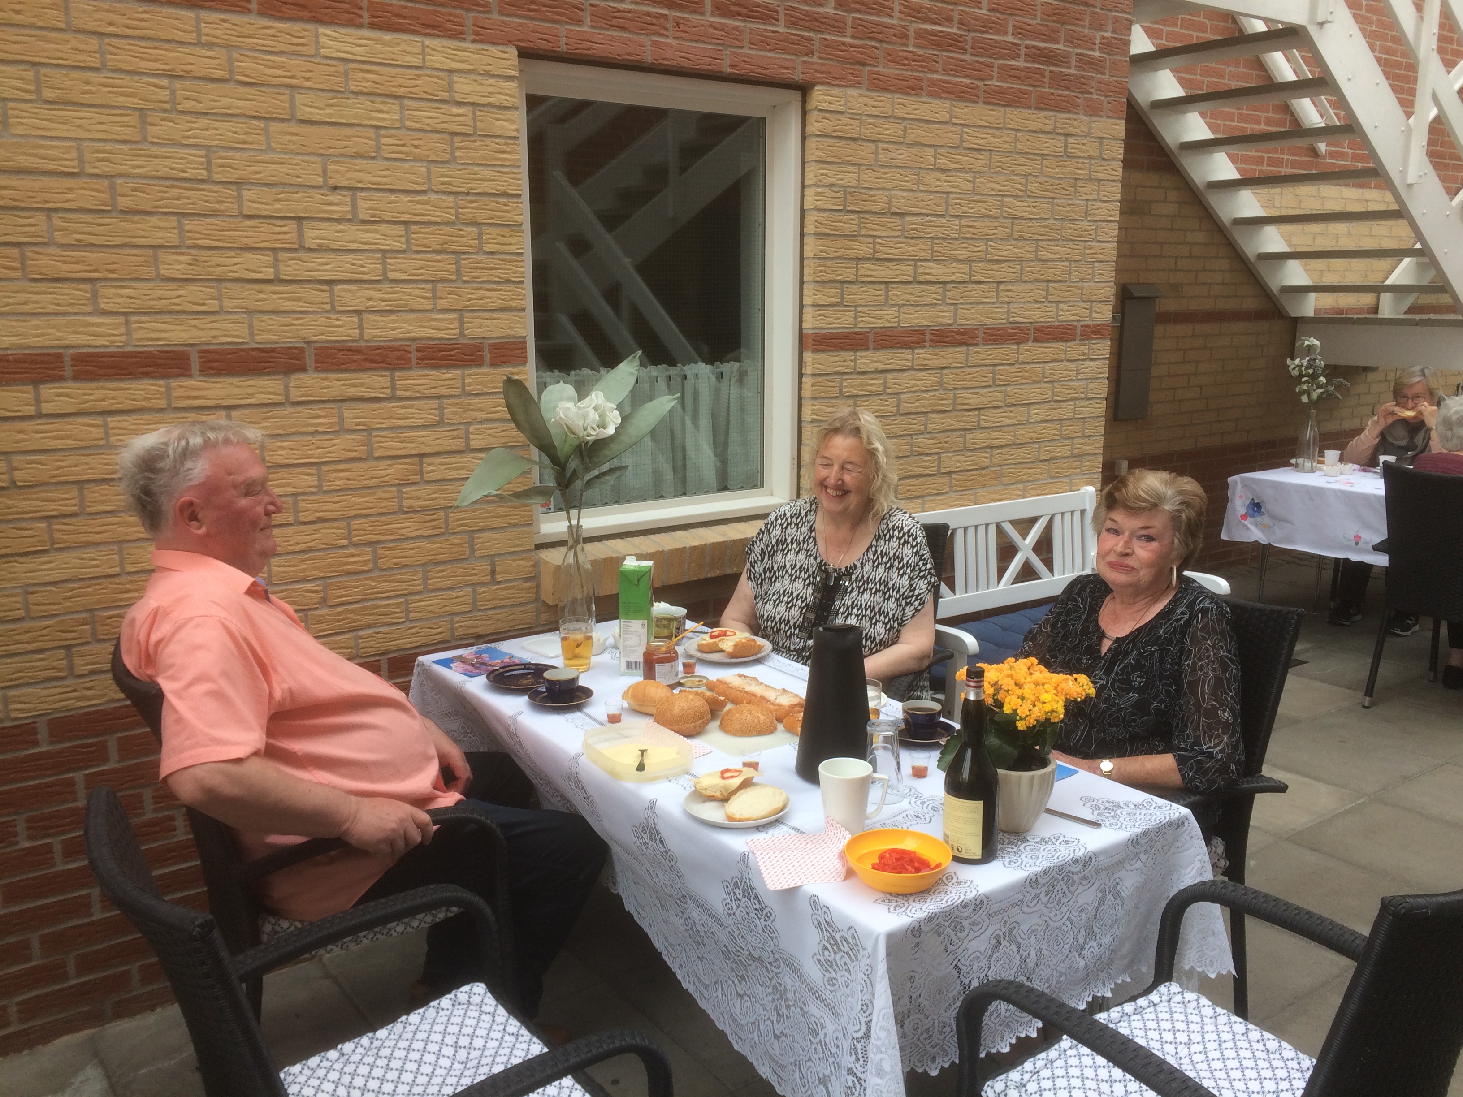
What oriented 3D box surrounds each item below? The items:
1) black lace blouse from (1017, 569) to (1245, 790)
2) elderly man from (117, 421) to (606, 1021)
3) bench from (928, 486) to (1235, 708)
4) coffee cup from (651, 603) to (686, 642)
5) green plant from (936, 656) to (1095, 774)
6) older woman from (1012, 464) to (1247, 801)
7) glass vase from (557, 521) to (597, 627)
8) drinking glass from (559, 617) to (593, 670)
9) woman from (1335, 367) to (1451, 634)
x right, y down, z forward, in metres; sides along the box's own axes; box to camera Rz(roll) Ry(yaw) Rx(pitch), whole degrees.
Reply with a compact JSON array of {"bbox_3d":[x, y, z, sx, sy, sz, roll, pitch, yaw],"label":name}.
[{"bbox_3d":[0.833,0.315,2.546,0.500,0.540,0.360,9,15,36],"label":"black lace blouse"},{"bbox_3d":[-0.703,0.425,2.347,0.840,1.360,0.600,-9,15,-35],"label":"elderly man"},{"bbox_3d":[0.935,0.332,3.860,1.230,0.900,0.580,-9,15,-35],"label":"bench"},{"bbox_3d":[-0.154,0.186,2.992,0.092,0.086,0.092,0,12,0],"label":"coffee cup"},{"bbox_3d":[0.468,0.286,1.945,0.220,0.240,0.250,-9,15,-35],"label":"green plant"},{"bbox_3d":[0.743,0.461,2.461,0.520,1.240,0.760,9,15,36],"label":"older woman"},{"bbox_3d":[-0.381,0.088,3.001,0.092,0.270,0.092,0,12,0],"label":"glass vase"},{"bbox_3d":[-0.354,0.216,2.788,0.077,0.112,0.077,0,12,0],"label":"drinking glass"},{"bbox_3d":[3.211,-0.248,5.824,0.550,1.200,0.750,12,17,43],"label":"woman"}]

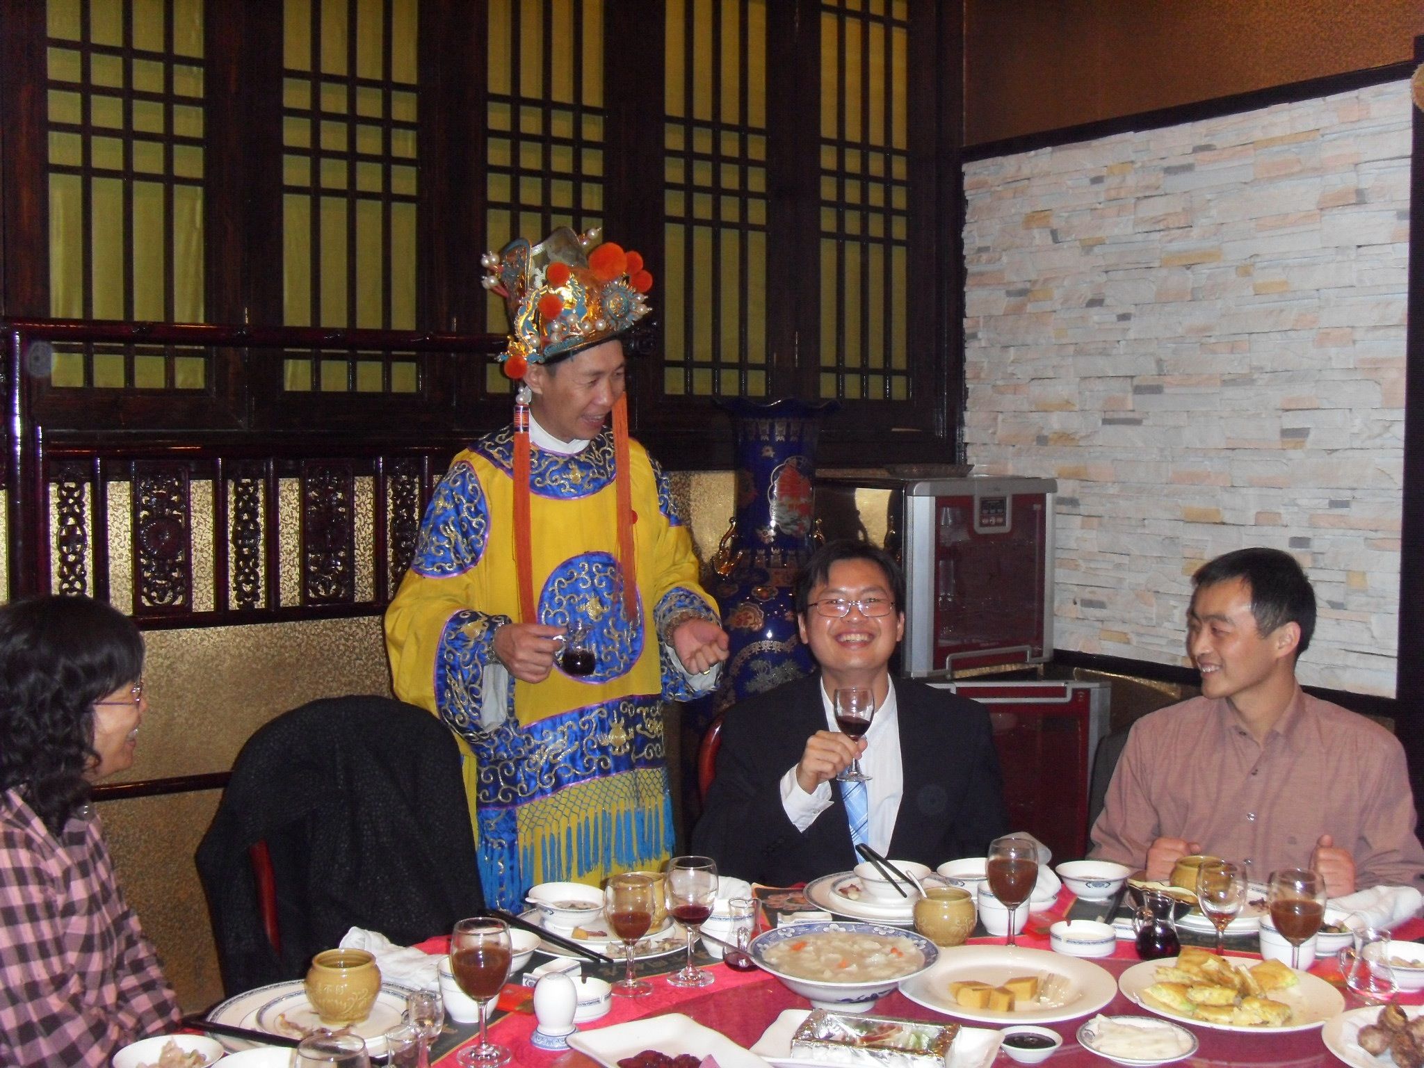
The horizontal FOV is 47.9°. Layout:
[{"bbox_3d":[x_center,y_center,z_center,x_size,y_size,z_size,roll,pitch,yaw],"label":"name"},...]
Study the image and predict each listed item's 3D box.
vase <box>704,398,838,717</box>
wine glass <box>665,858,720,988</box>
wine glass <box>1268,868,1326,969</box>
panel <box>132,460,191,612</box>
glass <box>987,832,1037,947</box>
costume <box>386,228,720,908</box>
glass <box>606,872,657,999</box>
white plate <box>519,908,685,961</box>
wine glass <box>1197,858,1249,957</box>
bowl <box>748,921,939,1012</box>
[{"bbox_3d":[0.137,0.326,3.437,0.290,1.200,0.290,-1,5,-15],"label":"vase"},{"bbox_3d":[-0.027,0.512,2.125,0.070,0.158,0.070,0,5,0],"label":"wine glass"},{"bbox_3d":[0.742,0.521,2.033,0.072,0.161,0.072,0,5,0],"label":"wine glass"},{"bbox_3d":[-1.009,0.004,2.940,0.110,0.280,0.030,-3,6,-34],"label":"panel"},{"bbox_3d":[0.411,0.507,2.198,0.070,0.159,0.070,0,5,0],"label":"glass"},{"bbox_3d":[-0.282,0.296,2.913,0.640,1.700,0.500,-3,5,-32],"label":"costume"},{"bbox_3d":[-0.106,0.521,2.088,0.066,0.146,0.066,0,5,0],"label":"glass"},{"bbox_3d":[-0.146,0.567,2.258,0.260,0.027,0.260,0,5,0],"label":"white plate"},{"bbox_3d":[0.676,0.518,2.128,0.067,0.152,0.067,0,5,0],"label":"wine glass"},{"bbox_3d":[0.163,0.550,1.980,0.235,0.068,0.235,0,5,0],"label":"bowl"}]

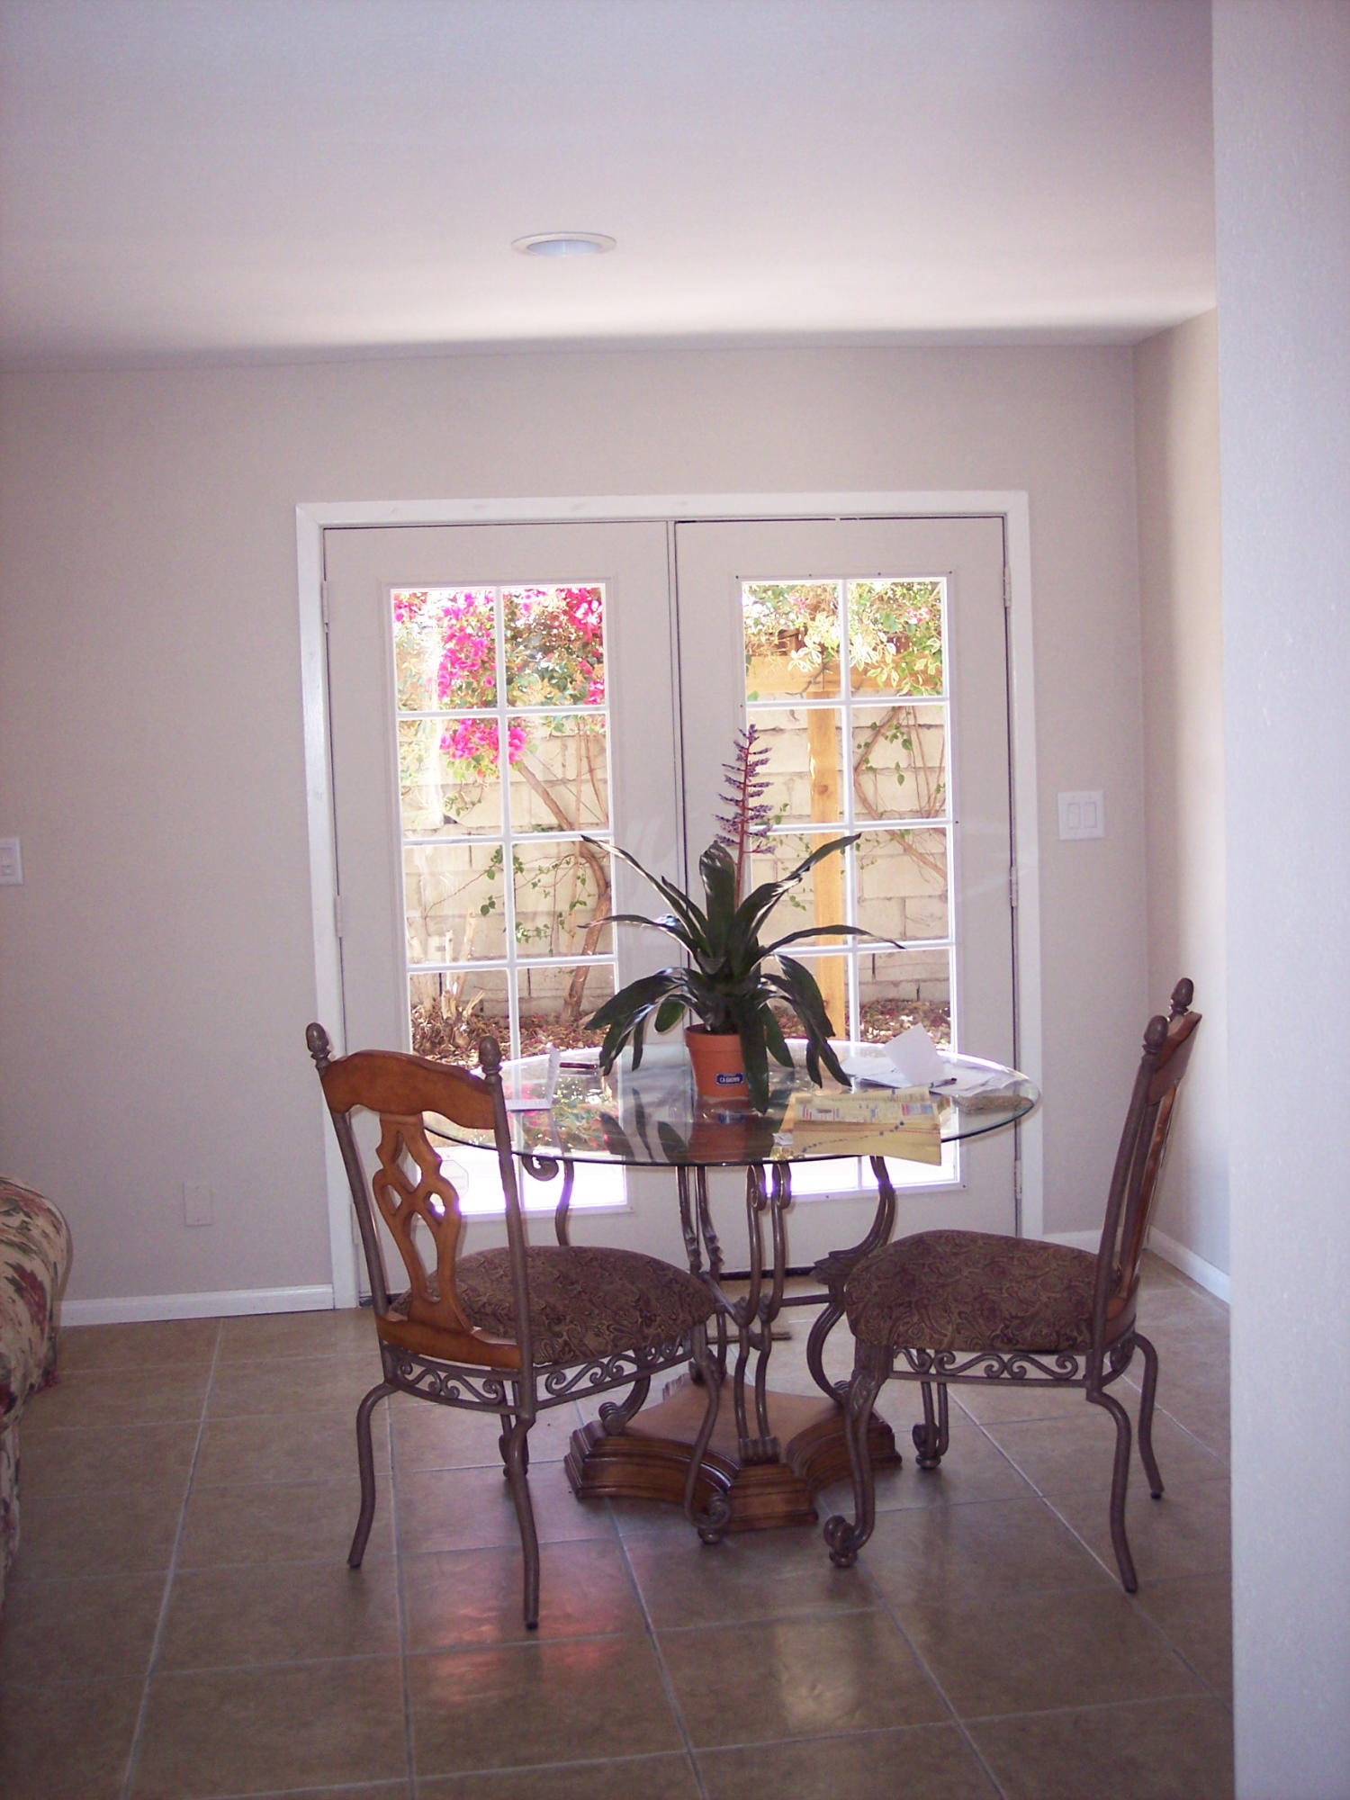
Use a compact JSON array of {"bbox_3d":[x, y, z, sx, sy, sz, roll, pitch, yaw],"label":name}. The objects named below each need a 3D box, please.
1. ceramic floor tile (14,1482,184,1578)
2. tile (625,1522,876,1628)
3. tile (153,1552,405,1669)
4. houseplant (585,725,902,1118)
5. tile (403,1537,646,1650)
[{"bbox_3d":[-1.150,1.221,3.859,0.406,0.010,0.406,-2,5,-9],"label":"ceramic floor tile"},{"bbox_3d":[0.132,1.206,3.642,0.406,0.010,0.406,-2,5,-9],"label":"tile"},{"bbox_3d":[-0.680,1.239,3.517,0.406,0.010,0.406,-2,5,-9],"label":"tile"},{"bbox_3d":[0.140,0.024,4.018,0.648,0.727,0.580,-2,5,-9],"label":"houseplant"},{"bbox_3d":[-0.274,1.222,3.579,0.406,0.010,0.406,-2,5,-9],"label":"tile"}]

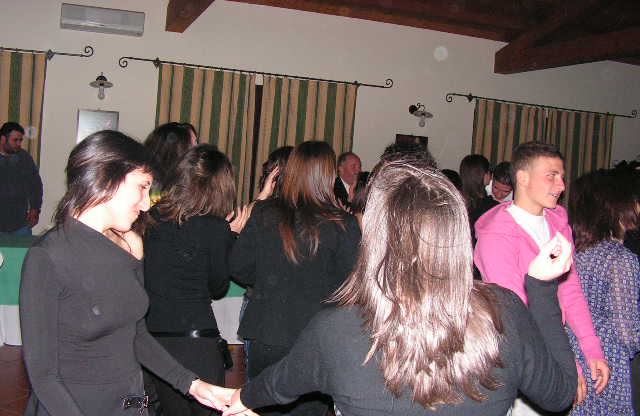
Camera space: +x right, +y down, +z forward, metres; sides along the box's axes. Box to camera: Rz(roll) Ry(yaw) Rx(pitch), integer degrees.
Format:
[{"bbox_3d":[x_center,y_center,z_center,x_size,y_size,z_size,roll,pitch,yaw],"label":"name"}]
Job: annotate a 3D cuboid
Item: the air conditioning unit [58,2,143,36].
[{"bbox_3d":[-2.303,-1.982,7.101,0.825,0.240,0.200,2,4,-21],"label":"air conditioning unit"}]

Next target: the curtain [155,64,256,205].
[{"bbox_3d":[-1.301,-0.680,7.608,1.134,1.735,0.130,2,4,-21],"label":"curtain"}]

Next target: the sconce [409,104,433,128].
[{"bbox_3d":[1.266,-1.171,8.452,0.240,0.307,0.350,2,4,-21],"label":"sconce"}]

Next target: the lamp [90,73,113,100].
[{"bbox_3d":[-2.324,-1.292,7.077,0.240,0.293,0.350,2,4,-21],"label":"lamp"}]

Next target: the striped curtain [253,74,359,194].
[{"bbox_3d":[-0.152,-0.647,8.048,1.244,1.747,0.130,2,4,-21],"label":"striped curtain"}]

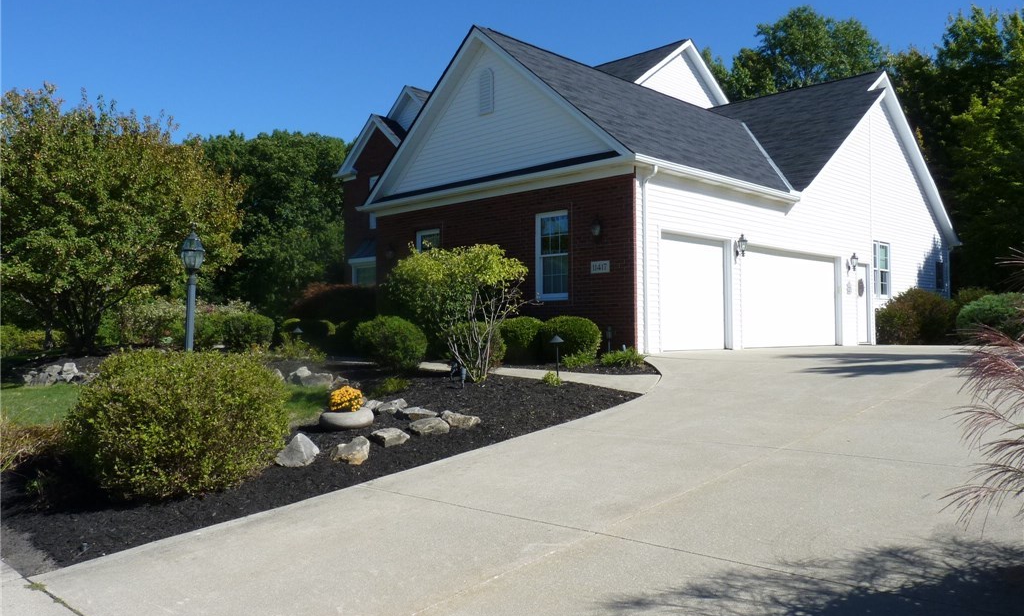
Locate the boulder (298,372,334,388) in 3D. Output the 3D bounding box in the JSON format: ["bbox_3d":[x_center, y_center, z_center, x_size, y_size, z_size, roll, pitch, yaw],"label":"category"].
[{"bbox_3d":[-2.497,0.933,10.200,0.450,0.198,0.320,0,-2,-14],"label":"boulder"}]

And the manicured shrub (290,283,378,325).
[{"bbox_3d":[-4.772,0.187,21.476,2.500,1.721,2.000,0,-2,-13],"label":"manicured shrub"}]

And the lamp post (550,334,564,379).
[{"bbox_3d":[0.606,0.647,10.592,0.185,0.564,0.185,0,-2,3],"label":"lamp post"}]

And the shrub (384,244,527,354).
[{"bbox_3d":[-0.660,0.019,9.500,1.650,1.522,1.450,0,-2,-4],"label":"shrub"}]

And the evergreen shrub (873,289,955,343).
[{"bbox_3d":[10.917,0.223,21.579,2.200,1.500,2.100,-1,-2,27],"label":"evergreen shrub"}]

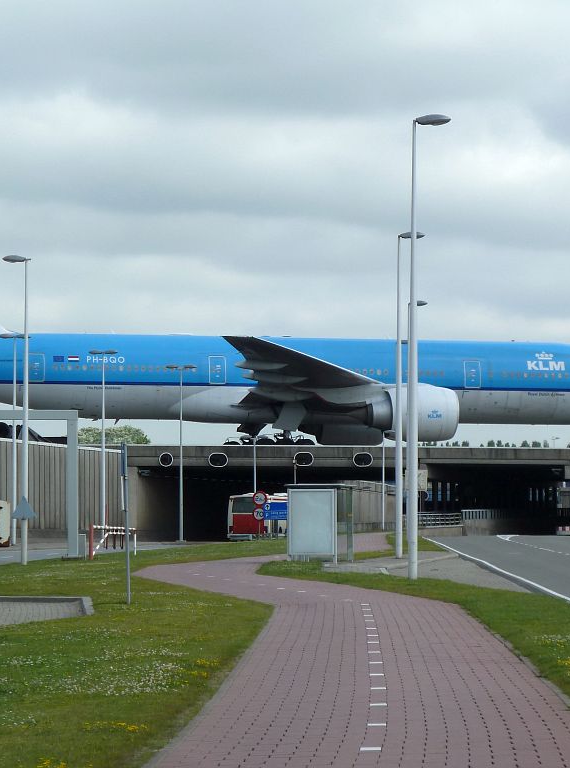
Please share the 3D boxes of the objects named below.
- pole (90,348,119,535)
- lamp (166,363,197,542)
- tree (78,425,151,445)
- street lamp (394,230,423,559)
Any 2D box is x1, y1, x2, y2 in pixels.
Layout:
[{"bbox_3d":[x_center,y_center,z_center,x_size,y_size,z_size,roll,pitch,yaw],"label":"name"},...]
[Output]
[{"bbox_3d":[-9.480,3.294,198.000,1.475,10.092,0.350,0,-2,9],"label":"pole"},{"bbox_3d":[-5.950,3.993,218.000,1.744,10.173,0.350,0,-2,9],"label":"lamp"},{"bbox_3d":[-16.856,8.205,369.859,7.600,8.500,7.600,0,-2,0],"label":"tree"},{"bbox_3d":[4.699,0.421,141.000,1.117,12.124,0.350,0,-2,2],"label":"street lamp"}]

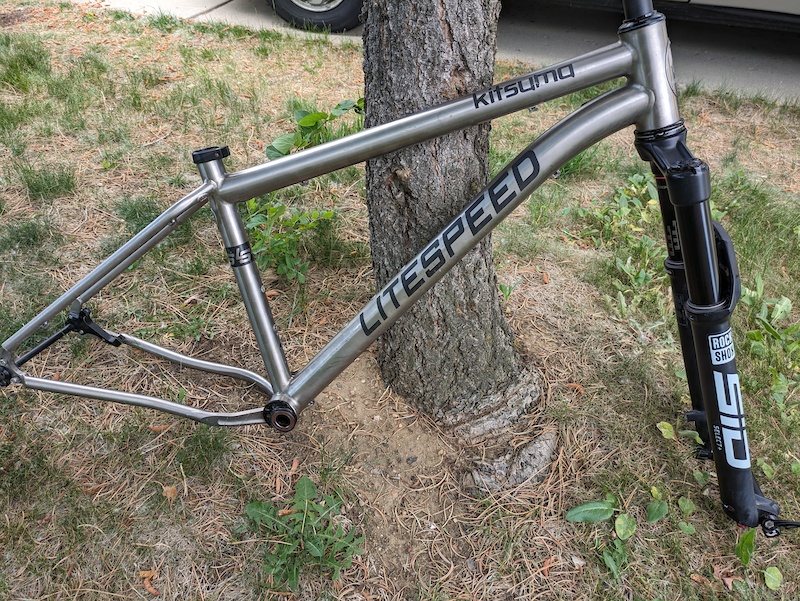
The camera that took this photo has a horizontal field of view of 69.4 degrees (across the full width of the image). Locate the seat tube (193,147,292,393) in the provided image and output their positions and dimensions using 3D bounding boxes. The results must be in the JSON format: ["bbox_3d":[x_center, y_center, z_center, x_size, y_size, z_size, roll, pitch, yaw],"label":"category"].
[{"bbox_3d":[-0.222,-0.026,0.858,0.041,0.395,0.040,-8,23,12],"label":"seat tube"}]

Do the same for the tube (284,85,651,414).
[{"bbox_3d":[0.051,-0.046,0.805,0.074,0.671,0.048,43,23,-11],"label":"tube"}]

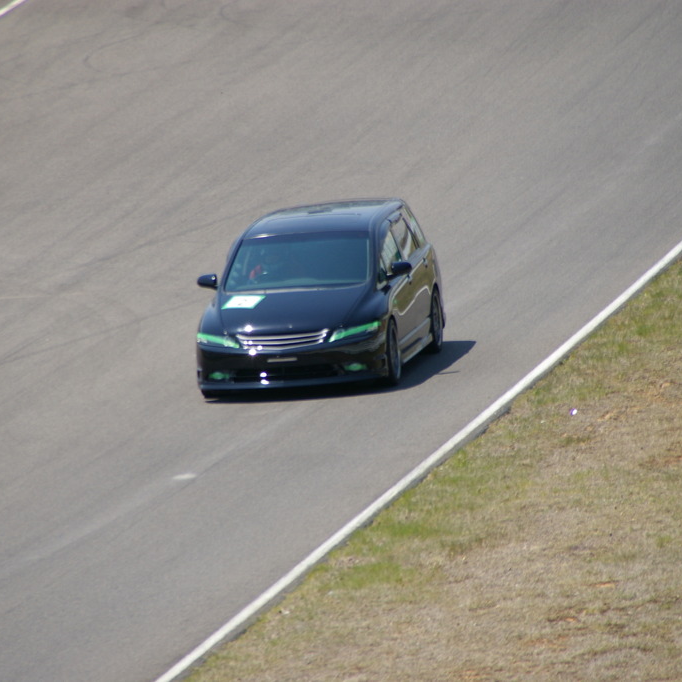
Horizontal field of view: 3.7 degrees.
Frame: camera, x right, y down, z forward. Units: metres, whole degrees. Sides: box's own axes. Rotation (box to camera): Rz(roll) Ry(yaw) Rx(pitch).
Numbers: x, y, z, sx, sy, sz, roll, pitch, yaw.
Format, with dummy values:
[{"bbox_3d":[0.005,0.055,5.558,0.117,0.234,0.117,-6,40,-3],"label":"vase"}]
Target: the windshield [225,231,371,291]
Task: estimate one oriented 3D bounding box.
[{"bbox_3d":[-0.366,-0.745,97.863,1.360,0.110,0.980,-4,33,9],"label":"windshield"}]

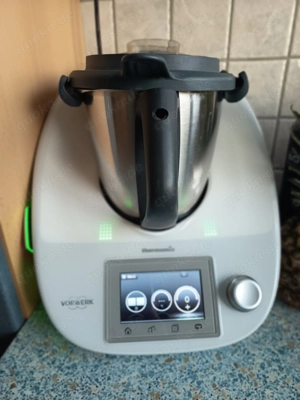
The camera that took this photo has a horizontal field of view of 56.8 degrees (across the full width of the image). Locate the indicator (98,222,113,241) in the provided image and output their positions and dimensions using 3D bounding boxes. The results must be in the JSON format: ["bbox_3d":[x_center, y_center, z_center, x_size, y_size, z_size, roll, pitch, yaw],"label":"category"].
[{"bbox_3d":[-0.056,0.040,0.352,0.015,0.004,0.023,-2,57,2],"label":"indicator"}]

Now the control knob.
[{"bbox_3d":[0.108,0.106,0.311,0.040,0.040,0.018,-2,-17,2],"label":"control knob"}]

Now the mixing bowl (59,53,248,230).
[{"bbox_3d":[0.008,-0.076,0.373,0.232,0.207,0.216,-2,25,2],"label":"mixing bowl"}]

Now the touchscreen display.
[{"bbox_3d":[0.014,0.113,0.324,0.095,0.056,0.006,-2,-17,2],"label":"touchscreen display"}]

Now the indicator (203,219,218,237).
[{"bbox_3d":[0.076,0.035,0.350,0.015,0.004,0.023,-2,57,2],"label":"indicator"}]

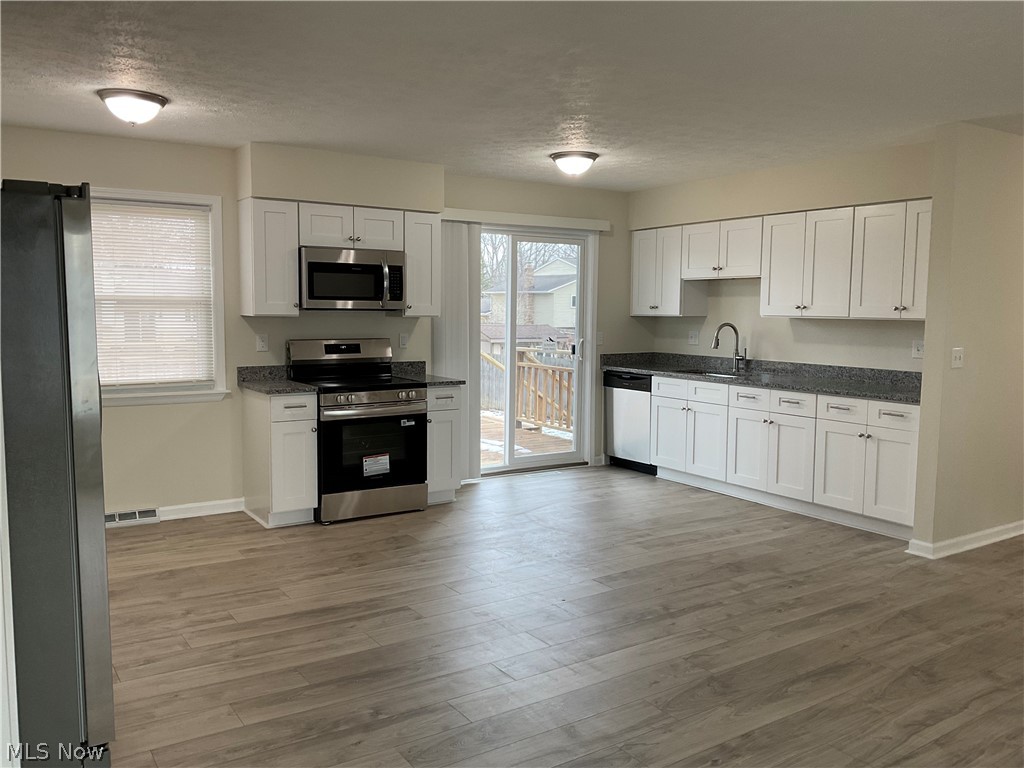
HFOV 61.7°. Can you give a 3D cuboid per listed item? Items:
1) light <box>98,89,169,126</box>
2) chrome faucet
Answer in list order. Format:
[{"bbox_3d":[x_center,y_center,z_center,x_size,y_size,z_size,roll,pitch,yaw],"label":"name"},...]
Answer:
[{"bbox_3d":[-1.895,-1.366,4.297,0.329,0.141,0.329,-3,6,-33],"label":"light"},{"bbox_3d":[1.766,-0.284,6.924,0.291,0.414,0.126,-3,6,-33],"label":"chrome faucet"}]

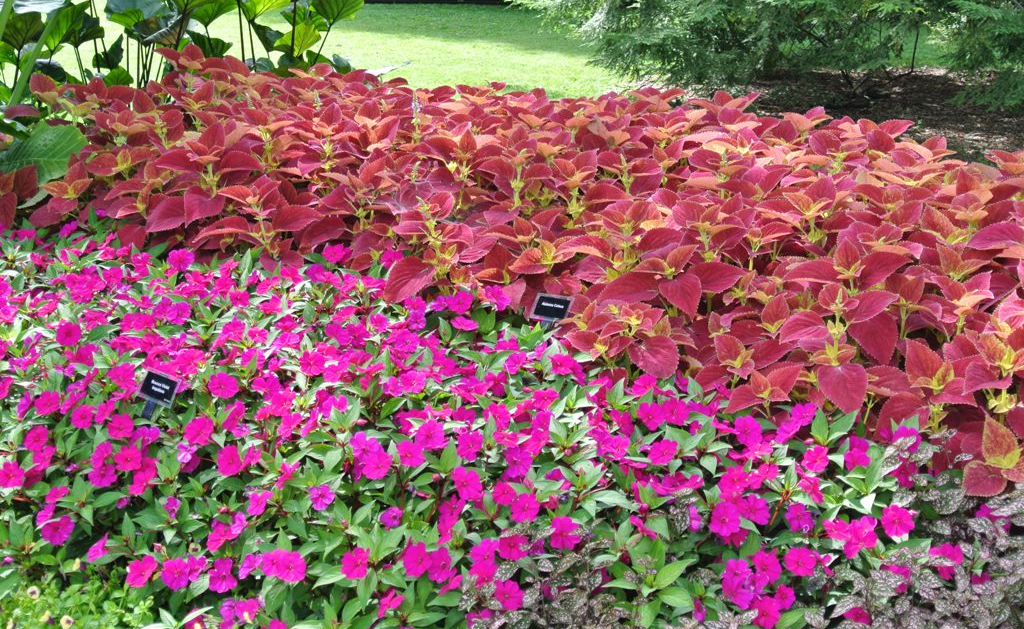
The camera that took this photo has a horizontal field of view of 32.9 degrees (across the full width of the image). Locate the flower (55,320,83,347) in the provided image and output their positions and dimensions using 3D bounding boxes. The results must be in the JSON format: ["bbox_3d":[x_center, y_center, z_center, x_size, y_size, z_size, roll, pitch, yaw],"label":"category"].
[{"bbox_3d":[-1.047,0.045,4.100,0.065,0.060,0.025,-4,-8,-15],"label":"flower"}]

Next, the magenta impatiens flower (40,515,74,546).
[{"bbox_3d":[-0.837,0.397,3.200,0.060,0.020,0.058,0,56,-1],"label":"magenta impatiens flower"}]

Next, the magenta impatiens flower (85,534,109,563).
[{"bbox_3d":[-0.756,0.427,3.170,0.055,0.058,0.022,17,-21,49],"label":"magenta impatiens flower"}]

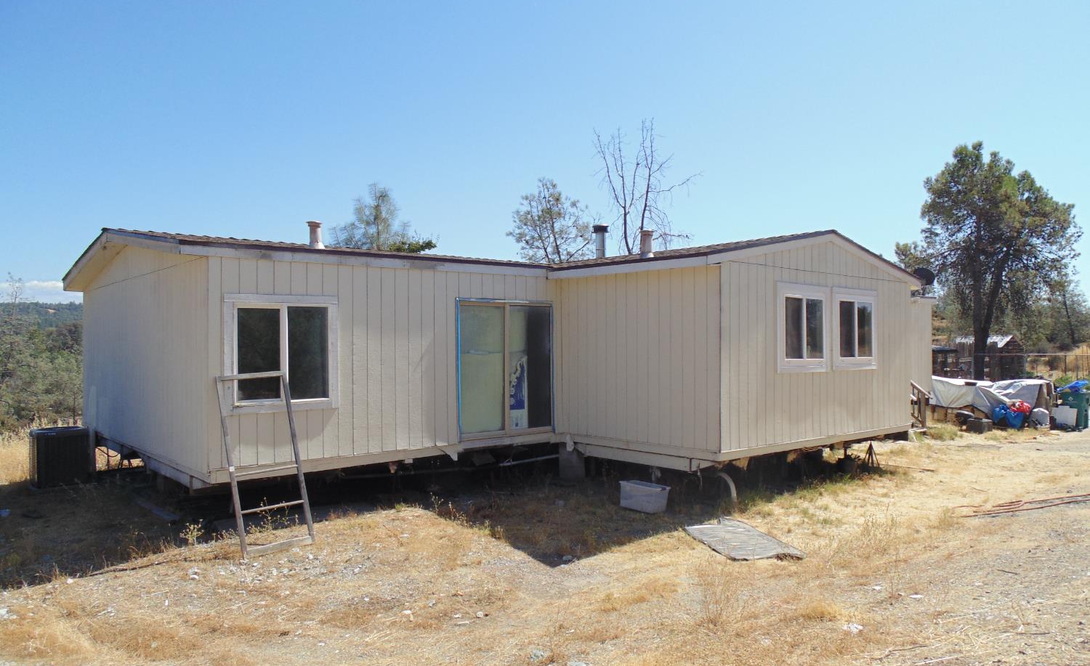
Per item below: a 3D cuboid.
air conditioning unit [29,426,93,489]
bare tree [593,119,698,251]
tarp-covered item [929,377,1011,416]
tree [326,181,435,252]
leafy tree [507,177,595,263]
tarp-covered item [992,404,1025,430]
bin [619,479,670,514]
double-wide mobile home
[{"bbox_3d":[-7.761,1.949,12.118,0.720,0.870,0.740,0,-1,-41],"label":"air conditioning unit"},{"bbox_3d":[4.415,-3.255,32.914,4.600,12.190,4.600,0,-1,0],"label":"bare tree"},{"bbox_3d":[10.763,1.677,19.200,1.100,1.050,1.800,0,-1,-41],"label":"tarp-covered item"},{"bbox_3d":[-5.916,-1.267,26.942,4.000,8.210,4.000,0,-1,0],"label":"tree"},{"bbox_3d":[0.297,-1.782,30.934,3.900,9.260,3.900,0,-1,0],"label":"leafy tree"},{"bbox_3d":[10.921,1.966,17.800,0.550,0.600,0.680,0,-1,-41],"label":"tarp-covered item"},{"bbox_3d":[1.256,2.076,9.579,0.380,0.310,0.660,0,-1,-41],"label":"bin"},{"bbox_3d":[2.075,0.240,16.341,19.970,3.530,10.900,0,-1,-41],"label":"double-wide mobile home"}]

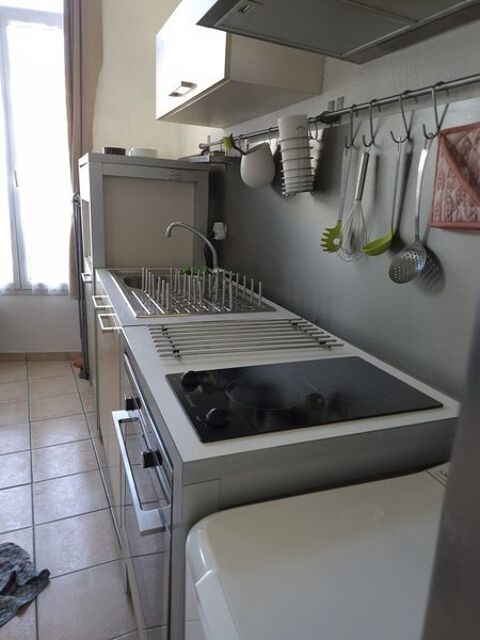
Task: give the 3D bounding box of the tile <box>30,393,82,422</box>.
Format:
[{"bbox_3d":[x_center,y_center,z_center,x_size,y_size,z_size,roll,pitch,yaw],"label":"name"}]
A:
[{"bbox_3d":[-1.143,0.540,2.642,0.296,0.010,0.296,-4,19,-26],"label":"tile"}]

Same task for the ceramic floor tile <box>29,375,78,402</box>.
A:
[{"bbox_3d":[-1.273,0.455,2.895,0.296,0.010,0.296,-4,19,-26],"label":"ceramic floor tile"}]

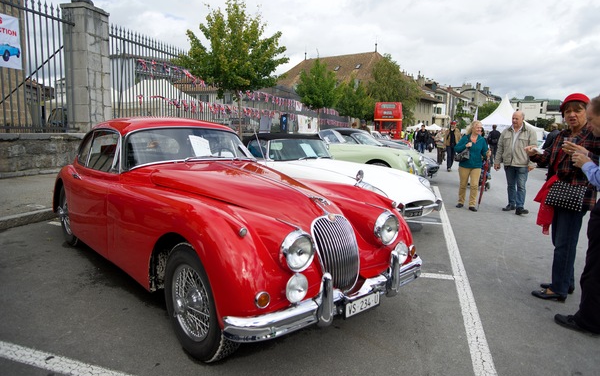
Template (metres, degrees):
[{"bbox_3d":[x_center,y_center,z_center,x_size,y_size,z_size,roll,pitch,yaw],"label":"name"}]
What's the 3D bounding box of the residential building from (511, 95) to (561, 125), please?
[{"bbox_3d":[82.775,-24.358,140.000,19.500,15.500,13.000,9,11,35],"label":"residential building"}]

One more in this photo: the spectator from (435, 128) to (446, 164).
[{"bbox_3d":[6.054,-1.772,17.200,0.500,1.580,0.400,6,10,24],"label":"spectator"}]

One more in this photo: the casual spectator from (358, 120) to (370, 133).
[{"bbox_3d":[2.405,-1.677,14.800,0.520,1.730,0.380,4,9,10],"label":"casual spectator"}]

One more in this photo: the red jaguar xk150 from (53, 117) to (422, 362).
[{"bbox_3d":[-1.125,0.038,3.832,1.640,1.400,4.470,-6,13,-43],"label":"red jaguar xk150"}]

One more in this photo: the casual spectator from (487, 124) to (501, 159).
[{"bbox_3d":[8.099,-1.728,16.700,0.540,1.760,0.360,4,9,12],"label":"casual spectator"}]

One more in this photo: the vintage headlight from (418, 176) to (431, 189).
[{"bbox_3d":[1.797,-0.072,5.750,0.180,0.180,0.180,-6,12,-44],"label":"vintage headlight"}]

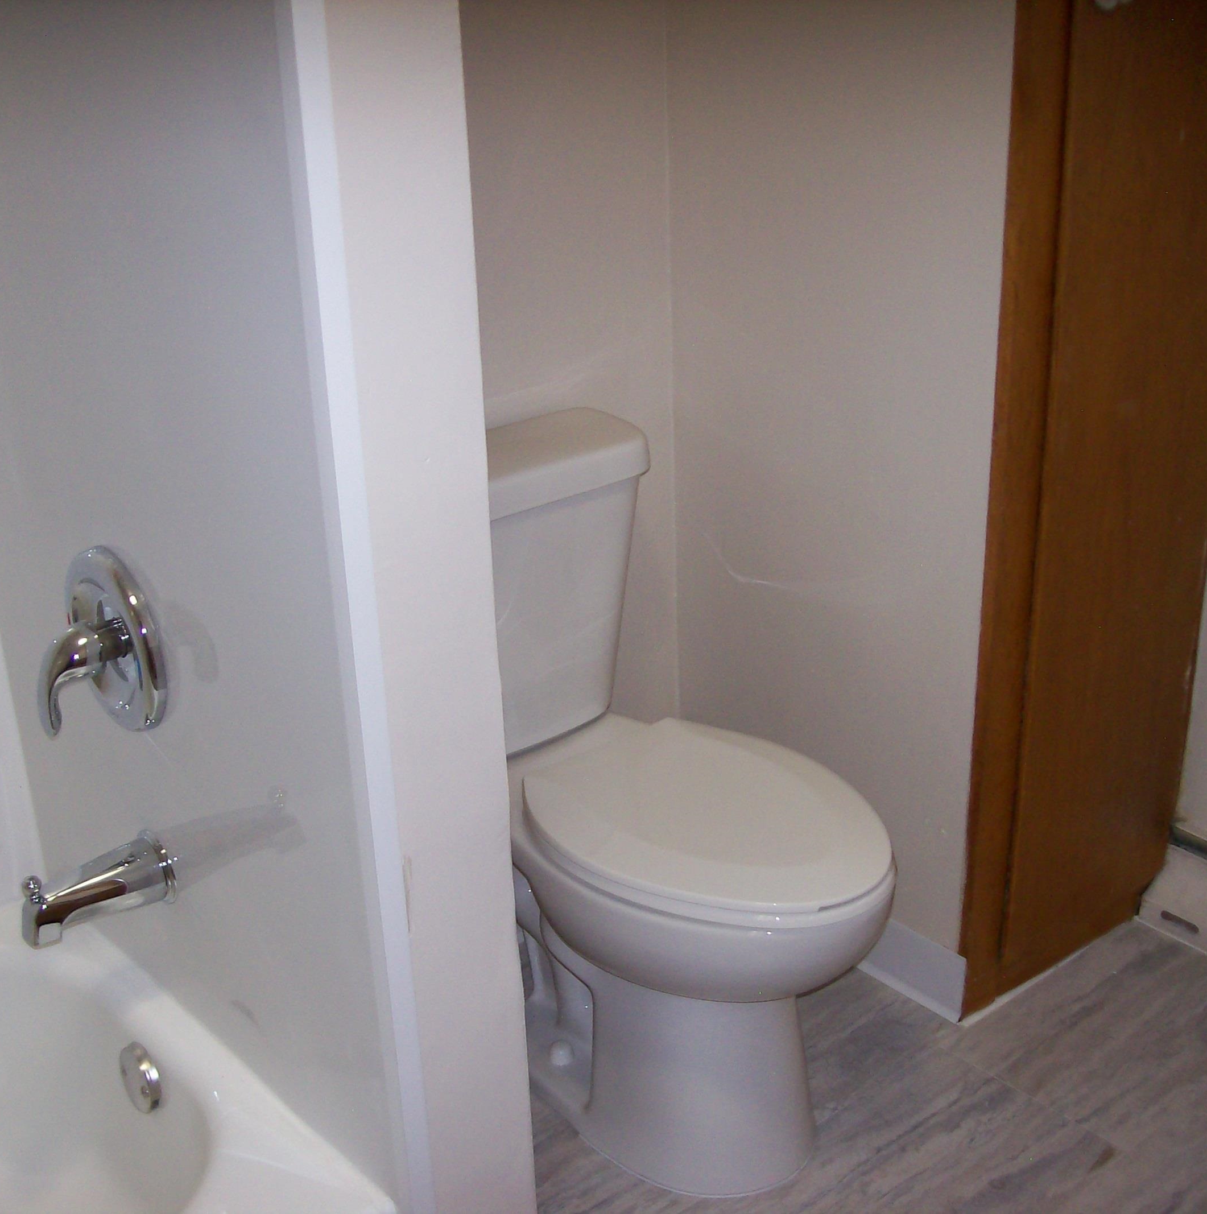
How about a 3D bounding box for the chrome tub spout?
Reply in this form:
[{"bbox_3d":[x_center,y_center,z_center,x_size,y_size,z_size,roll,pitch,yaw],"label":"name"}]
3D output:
[{"bbox_3d":[-0.483,0.269,1.601,0.141,0.081,0.066,-18,27,-36],"label":"chrome tub spout"}]

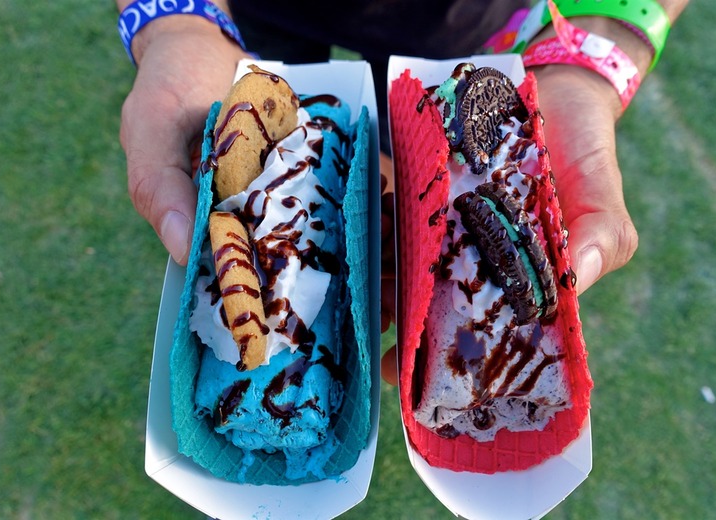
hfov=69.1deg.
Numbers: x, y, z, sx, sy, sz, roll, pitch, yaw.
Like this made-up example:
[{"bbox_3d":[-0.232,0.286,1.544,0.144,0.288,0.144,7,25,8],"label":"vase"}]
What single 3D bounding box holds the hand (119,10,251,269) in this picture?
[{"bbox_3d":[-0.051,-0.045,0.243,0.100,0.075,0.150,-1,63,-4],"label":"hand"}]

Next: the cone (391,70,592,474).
[{"bbox_3d":[0.043,-0.013,0.196,0.060,0.062,0.163,1,63,-1],"label":"cone"}]

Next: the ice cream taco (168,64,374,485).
[{"bbox_3d":[-0.031,-0.009,0.202,0.064,0.062,0.163,1,63,-3],"label":"ice cream taco"}]

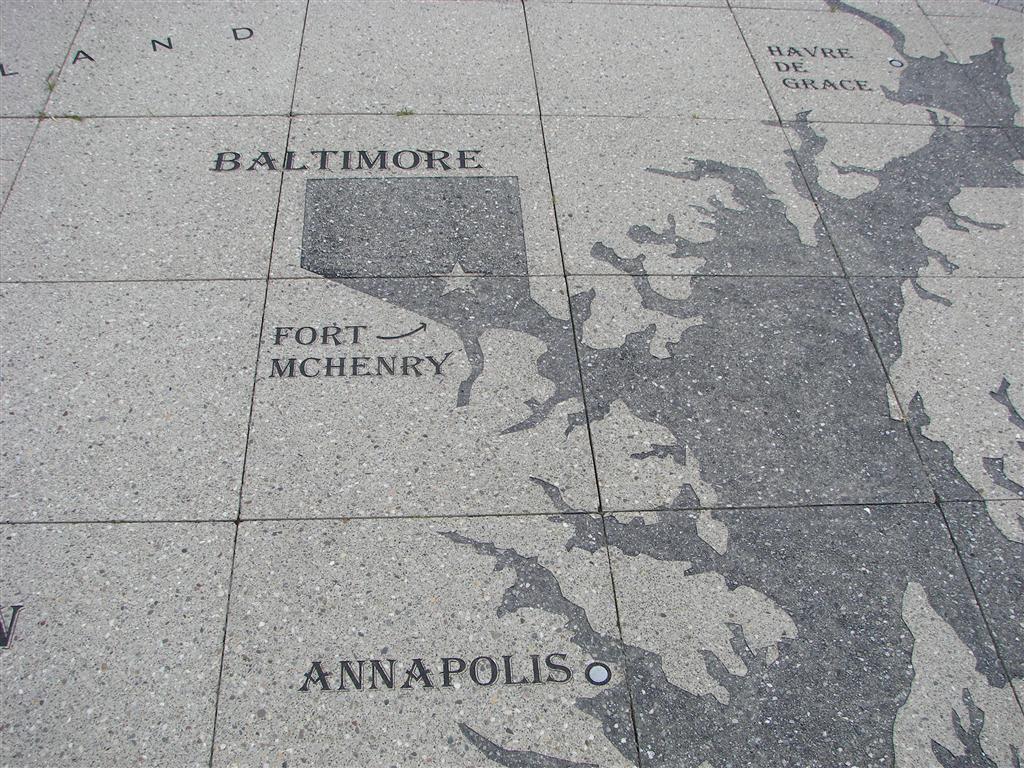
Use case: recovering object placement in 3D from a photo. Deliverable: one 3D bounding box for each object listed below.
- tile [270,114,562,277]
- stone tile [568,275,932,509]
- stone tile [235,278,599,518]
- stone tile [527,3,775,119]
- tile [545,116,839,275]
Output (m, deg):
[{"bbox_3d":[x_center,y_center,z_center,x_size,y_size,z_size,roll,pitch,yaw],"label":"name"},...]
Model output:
[{"bbox_3d":[-0.216,-0.430,2.458,0.605,0.045,0.605,-1,47,-4],"label":"tile"},{"bbox_3d":[0.435,0.008,2.083,0.605,0.045,0.605,-1,47,-4],"label":"stone tile"},{"bbox_3d":[-0.174,0.017,2.036,0.605,0.045,0.605,-1,47,-4],"label":"stone tile"},{"bbox_3d":[0.357,-0.875,2.917,0.605,0.045,0.605,-1,47,-4],"label":"stone tile"},{"bbox_3d":[0.398,-0.435,2.503,0.605,0.045,0.605,-1,47,-4],"label":"tile"}]

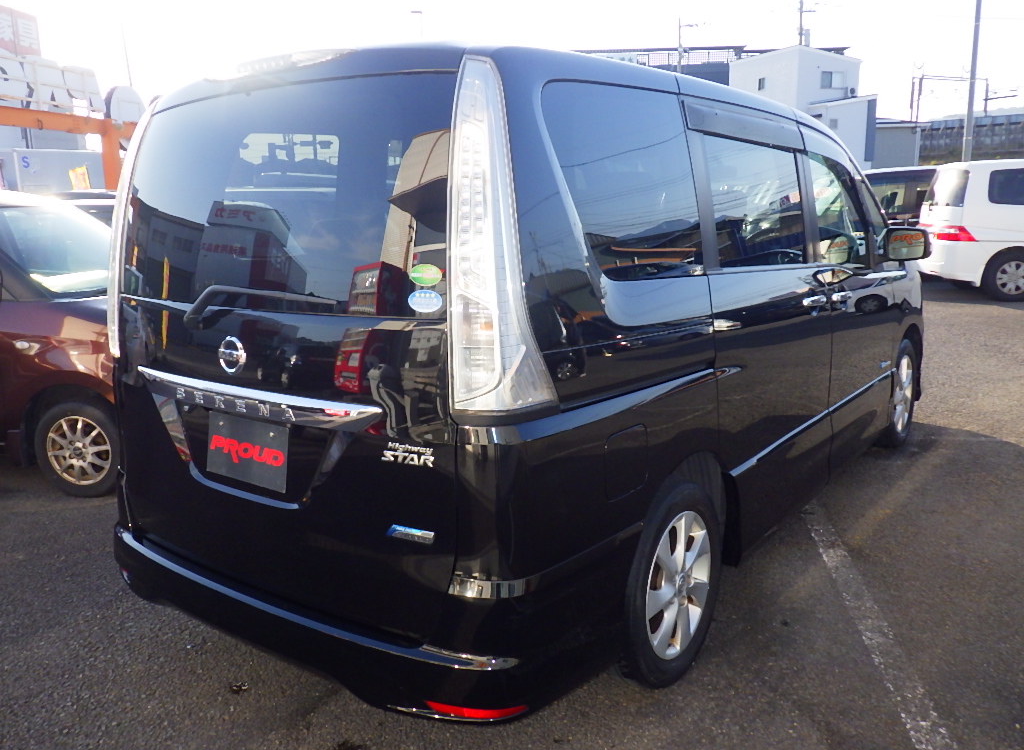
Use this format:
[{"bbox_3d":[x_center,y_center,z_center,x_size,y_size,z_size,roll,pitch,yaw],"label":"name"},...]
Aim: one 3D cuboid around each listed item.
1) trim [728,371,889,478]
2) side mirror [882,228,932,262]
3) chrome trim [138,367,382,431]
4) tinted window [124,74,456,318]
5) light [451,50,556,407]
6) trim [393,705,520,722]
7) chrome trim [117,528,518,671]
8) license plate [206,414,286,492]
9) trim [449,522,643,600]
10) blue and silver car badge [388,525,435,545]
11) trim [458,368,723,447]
[{"bbox_3d":[1.349,0.143,3.481,0.030,0.034,2.200,7,13,36],"label":"trim"},{"bbox_3d":[1.869,-0.620,3.919,0.215,0.165,0.130,7,15,36],"label":"side mirror"},{"bbox_3d":[-0.706,0.064,2.113,1.000,0.078,0.080,7,15,36],"label":"chrome trim"},{"bbox_3d":[-0.659,-0.445,2.104,1.330,0.550,0.105,7,1,36],"label":"tinted window"},{"bbox_3d":[-0.045,-0.289,1.721,0.225,0.765,0.190,2,8,37],"label":"light"},{"bbox_3d":[-0.120,0.735,1.853,0.290,0.043,0.150,7,15,36],"label":"trim"},{"bbox_3d":[-0.688,0.539,2.228,1.660,0.072,0.155,7,15,36],"label":"chrome trim"},{"bbox_3d":[-0.692,0.198,2.155,0.330,0.165,0.020,7,6,36],"label":"license plate"},{"bbox_3d":[0.096,0.421,1.987,0.216,0.085,0.540,7,15,36],"label":"trim"},{"bbox_3d":[-0.225,0.353,1.835,0.125,0.032,0.010,3,13,23],"label":"blue and silver car badge"},{"bbox_3d":[0.248,0.051,2.105,0.188,0.078,0.980,7,15,36],"label":"trim"}]

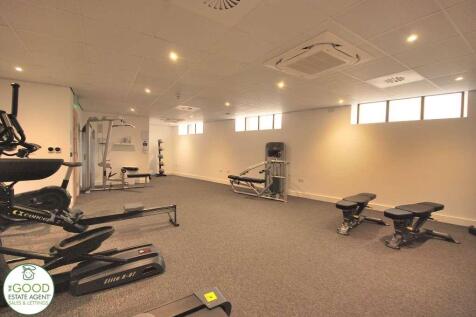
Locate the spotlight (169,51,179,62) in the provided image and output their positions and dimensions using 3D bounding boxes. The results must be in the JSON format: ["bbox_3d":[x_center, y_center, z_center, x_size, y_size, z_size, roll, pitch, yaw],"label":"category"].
[{"bbox_3d":[-0.802,-1.284,2.465,0.100,0.050,0.100,-1,3,-34],"label":"spotlight"}]

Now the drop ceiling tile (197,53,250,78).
[{"bbox_3d":[-0.233,-1.287,2.811,0.600,0.020,0.600,-1,3,-34],"label":"drop ceiling tile"}]

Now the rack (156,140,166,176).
[{"bbox_3d":[-3.667,-0.008,9.499,0.500,1.780,0.480,4,4,42],"label":"rack"}]

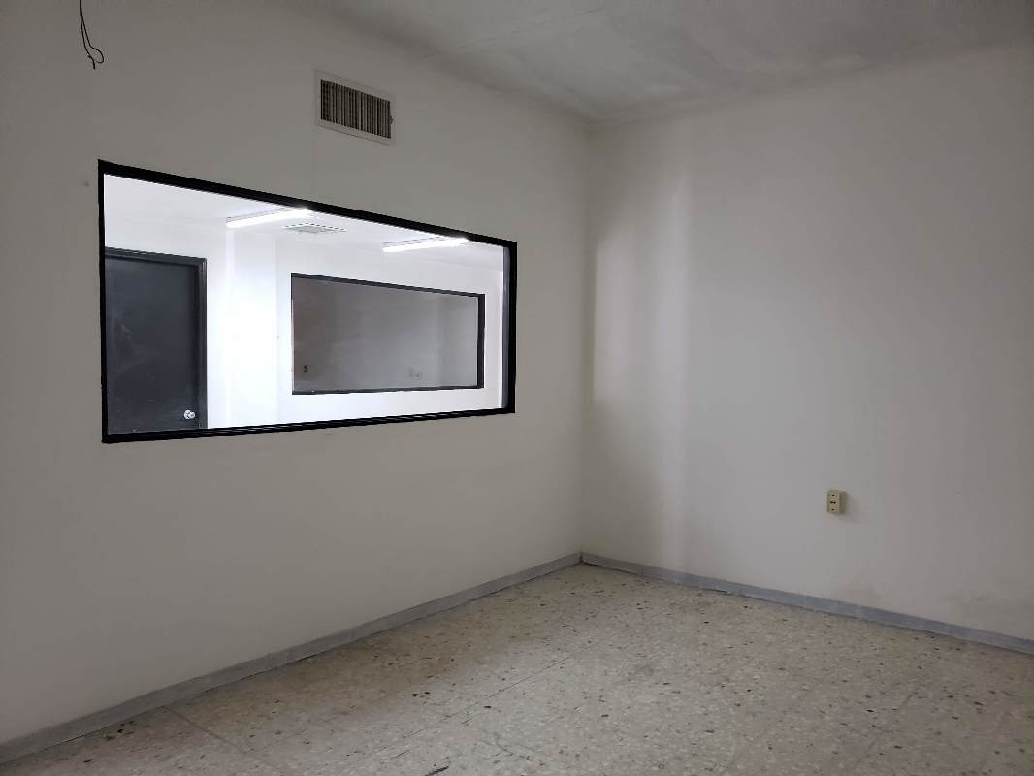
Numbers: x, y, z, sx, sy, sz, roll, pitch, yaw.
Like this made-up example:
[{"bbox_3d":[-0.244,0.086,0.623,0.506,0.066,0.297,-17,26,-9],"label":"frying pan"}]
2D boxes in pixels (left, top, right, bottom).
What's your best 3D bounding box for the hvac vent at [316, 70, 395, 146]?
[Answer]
[{"bbox_3d":[-0.750,-1.322,3.691,0.030,0.246,0.471,2,3,39],"label":"hvac vent"}]

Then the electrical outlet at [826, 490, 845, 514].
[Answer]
[{"bbox_3d":[1.727,0.611,4.206,0.067,0.124,0.065,2,3,39],"label":"electrical outlet"}]

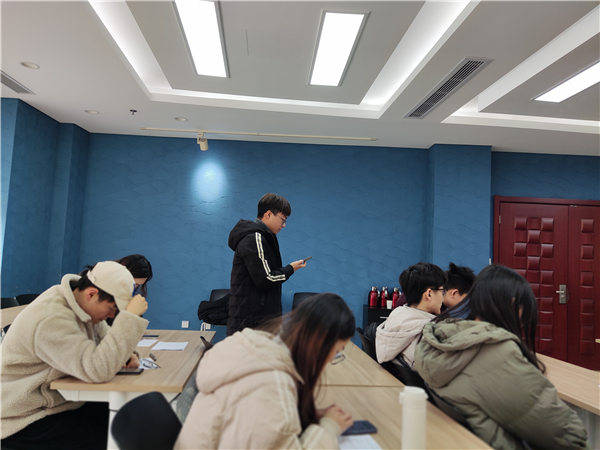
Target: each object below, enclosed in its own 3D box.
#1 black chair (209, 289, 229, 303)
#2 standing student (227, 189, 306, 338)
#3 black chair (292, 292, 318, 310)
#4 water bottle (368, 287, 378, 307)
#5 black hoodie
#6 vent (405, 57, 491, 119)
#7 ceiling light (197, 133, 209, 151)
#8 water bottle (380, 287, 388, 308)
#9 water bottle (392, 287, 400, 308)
[{"bbox_3d":[-0.966,1.237,5.256,0.470,0.830,0.520,2,-4,13],"label":"black chair"},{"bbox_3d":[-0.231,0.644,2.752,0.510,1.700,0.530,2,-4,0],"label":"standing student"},{"bbox_3d":[0.122,1.285,5.281,0.470,0.830,0.520,2,-4,0],"label":"black chair"},{"bbox_3d":[0.938,0.915,5.485,0.120,0.260,0.120,1,-4,16],"label":"water bottle"},{"bbox_3d":[-0.255,0.363,2.770,0.430,0.800,0.540,2,-4,0],"label":"black hoodie"},{"bbox_3d":[1.281,-1.191,3.943,0.215,0.050,1.420,3,-4,-5],"label":"vent"},{"bbox_3d":[-1.230,-1.054,5.501,0.140,0.220,0.170,2,-4,3],"label":"ceiling light"},{"bbox_3d":[1.080,0.921,5.485,0.120,0.260,0.120,4,-4,-17],"label":"water bottle"},{"bbox_3d":[1.222,0.927,5.486,0.120,0.260,0.120,-1,-5,37],"label":"water bottle"}]

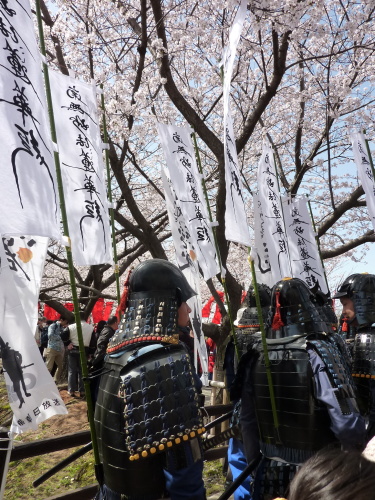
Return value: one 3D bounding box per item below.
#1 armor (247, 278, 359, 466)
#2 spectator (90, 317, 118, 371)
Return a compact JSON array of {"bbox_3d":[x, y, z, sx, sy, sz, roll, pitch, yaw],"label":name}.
[{"bbox_3d":[0.580,0.587,1.820,0.520,0.860,0.400,-5,-10,30],"label":"armor"},{"bbox_3d":[-1.322,1.871,5.750,0.460,1.630,0.500,8,-12,-41],"label":"spectator"}]

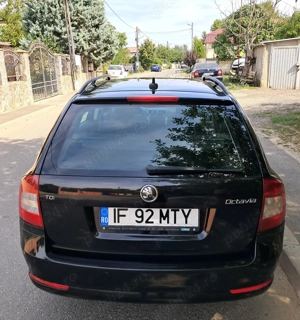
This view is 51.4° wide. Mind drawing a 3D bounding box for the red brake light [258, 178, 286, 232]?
[{"bbox_3d":[0.712,0.205,1.754,0.210,0.290,0.200,-2,17,-6],"label":"red brake light"}]

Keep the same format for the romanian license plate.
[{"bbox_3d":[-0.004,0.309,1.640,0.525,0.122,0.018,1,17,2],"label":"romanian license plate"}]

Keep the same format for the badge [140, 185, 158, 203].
[{"bbox_3d":[-0.003,0.169,1.575,0.090,0.090,0.012,1,7,2],"label":"badge"}]

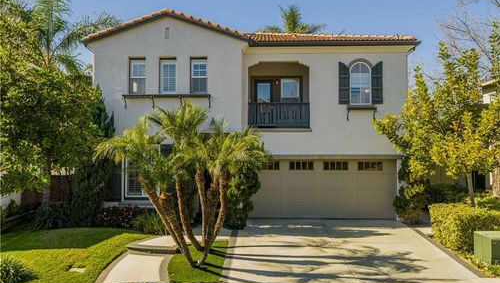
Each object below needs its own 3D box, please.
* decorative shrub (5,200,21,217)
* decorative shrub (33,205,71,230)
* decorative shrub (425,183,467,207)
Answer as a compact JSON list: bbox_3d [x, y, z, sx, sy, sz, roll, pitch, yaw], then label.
[{"bbox_3d":[-8.250,2.340,13.500,0.520,0.580,0.520,0,0,2],"label":"decorative shrub"},{"bbox_3d":[-6.440,2.350,12.550,1.150,0.680,1.000,0,0,2],"label":"decorative shrub"},{"bbox_3d":[7.700,2.130,15.100,1.550,1.000,1.150,0,0,2],"label":"decorative shrub"}]

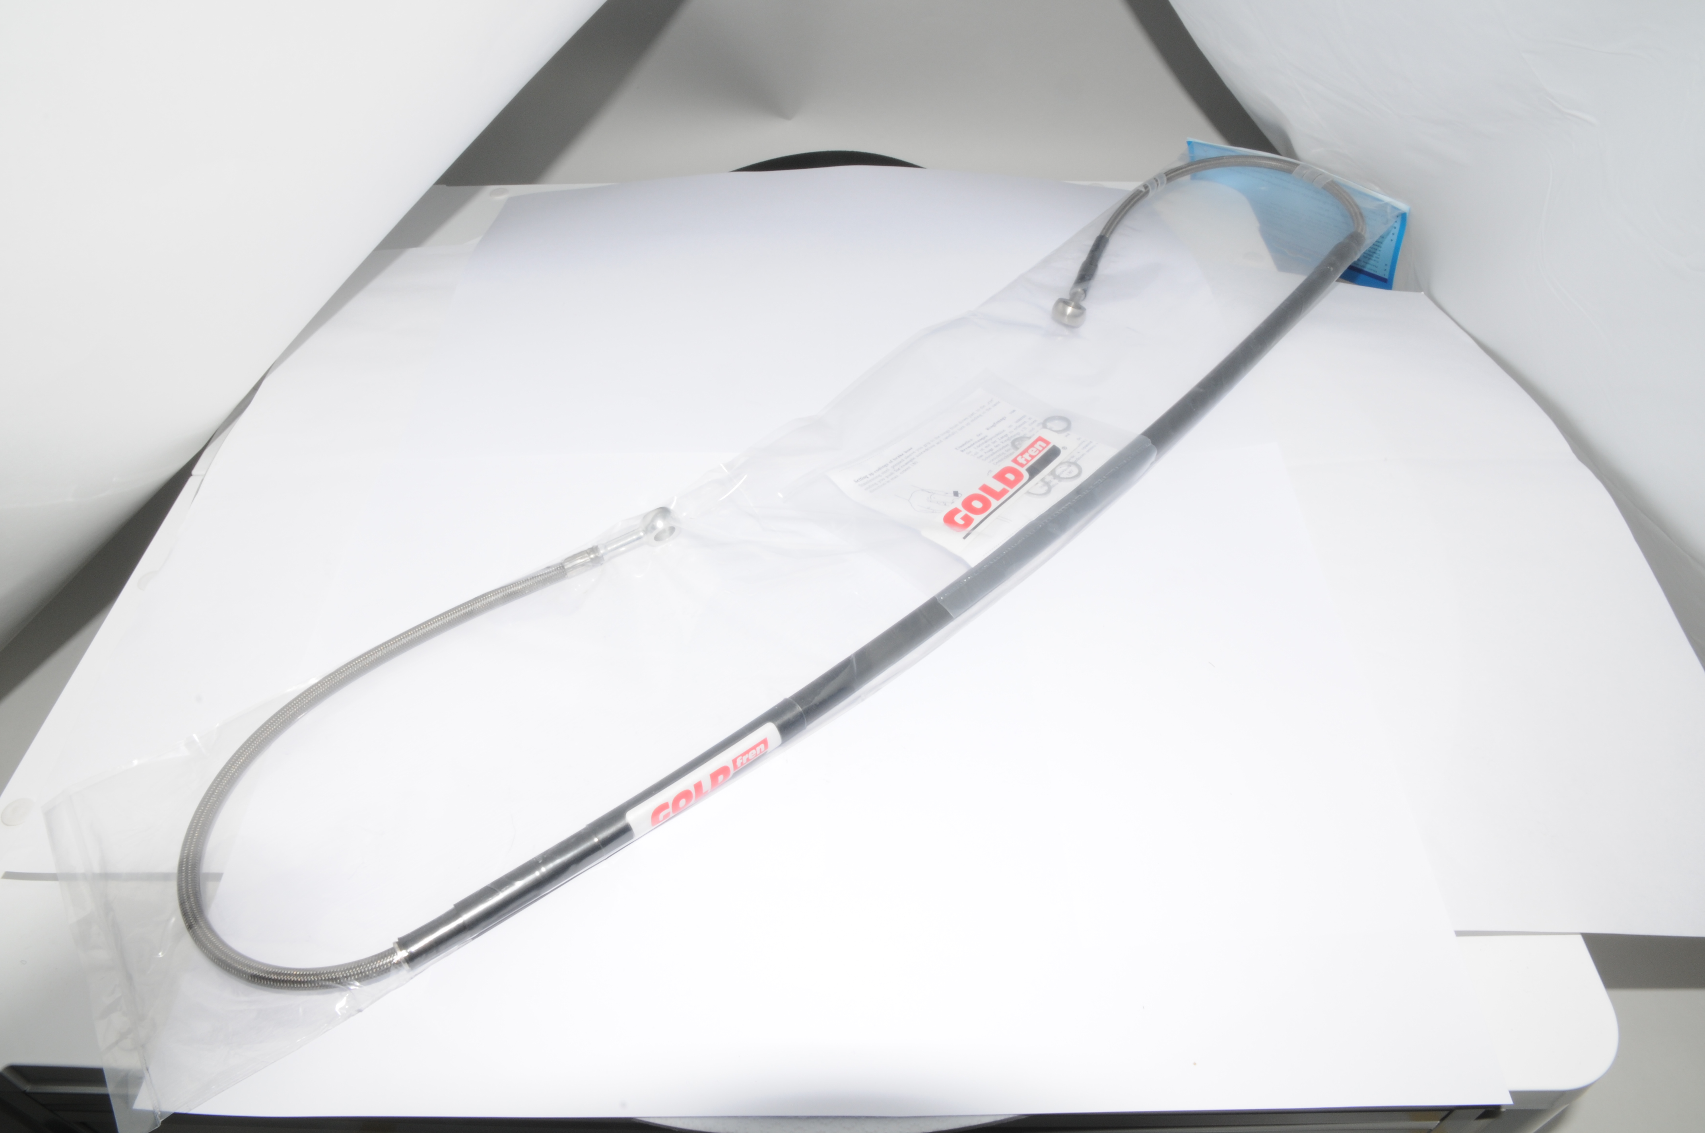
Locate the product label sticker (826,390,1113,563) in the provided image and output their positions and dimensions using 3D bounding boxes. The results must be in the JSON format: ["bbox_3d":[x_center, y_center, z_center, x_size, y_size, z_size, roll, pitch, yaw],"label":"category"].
[{"bbox_3d":[0.057,-0.047,0.522,0.104,0.007,0.084,-36,54,-29],"label":"product label sticker"}]

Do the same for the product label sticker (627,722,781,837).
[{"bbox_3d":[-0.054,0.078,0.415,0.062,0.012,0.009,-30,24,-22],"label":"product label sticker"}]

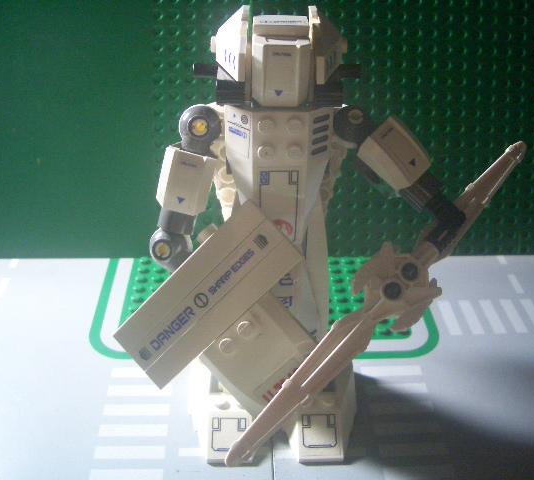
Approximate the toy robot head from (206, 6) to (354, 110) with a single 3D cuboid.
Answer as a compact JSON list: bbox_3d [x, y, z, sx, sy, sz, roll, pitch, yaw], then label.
[{"bbox_3d":[0.003,-0.055,0.191,0.042,0.027,0.029,0,31,-2],"label":"toy robot head"}]

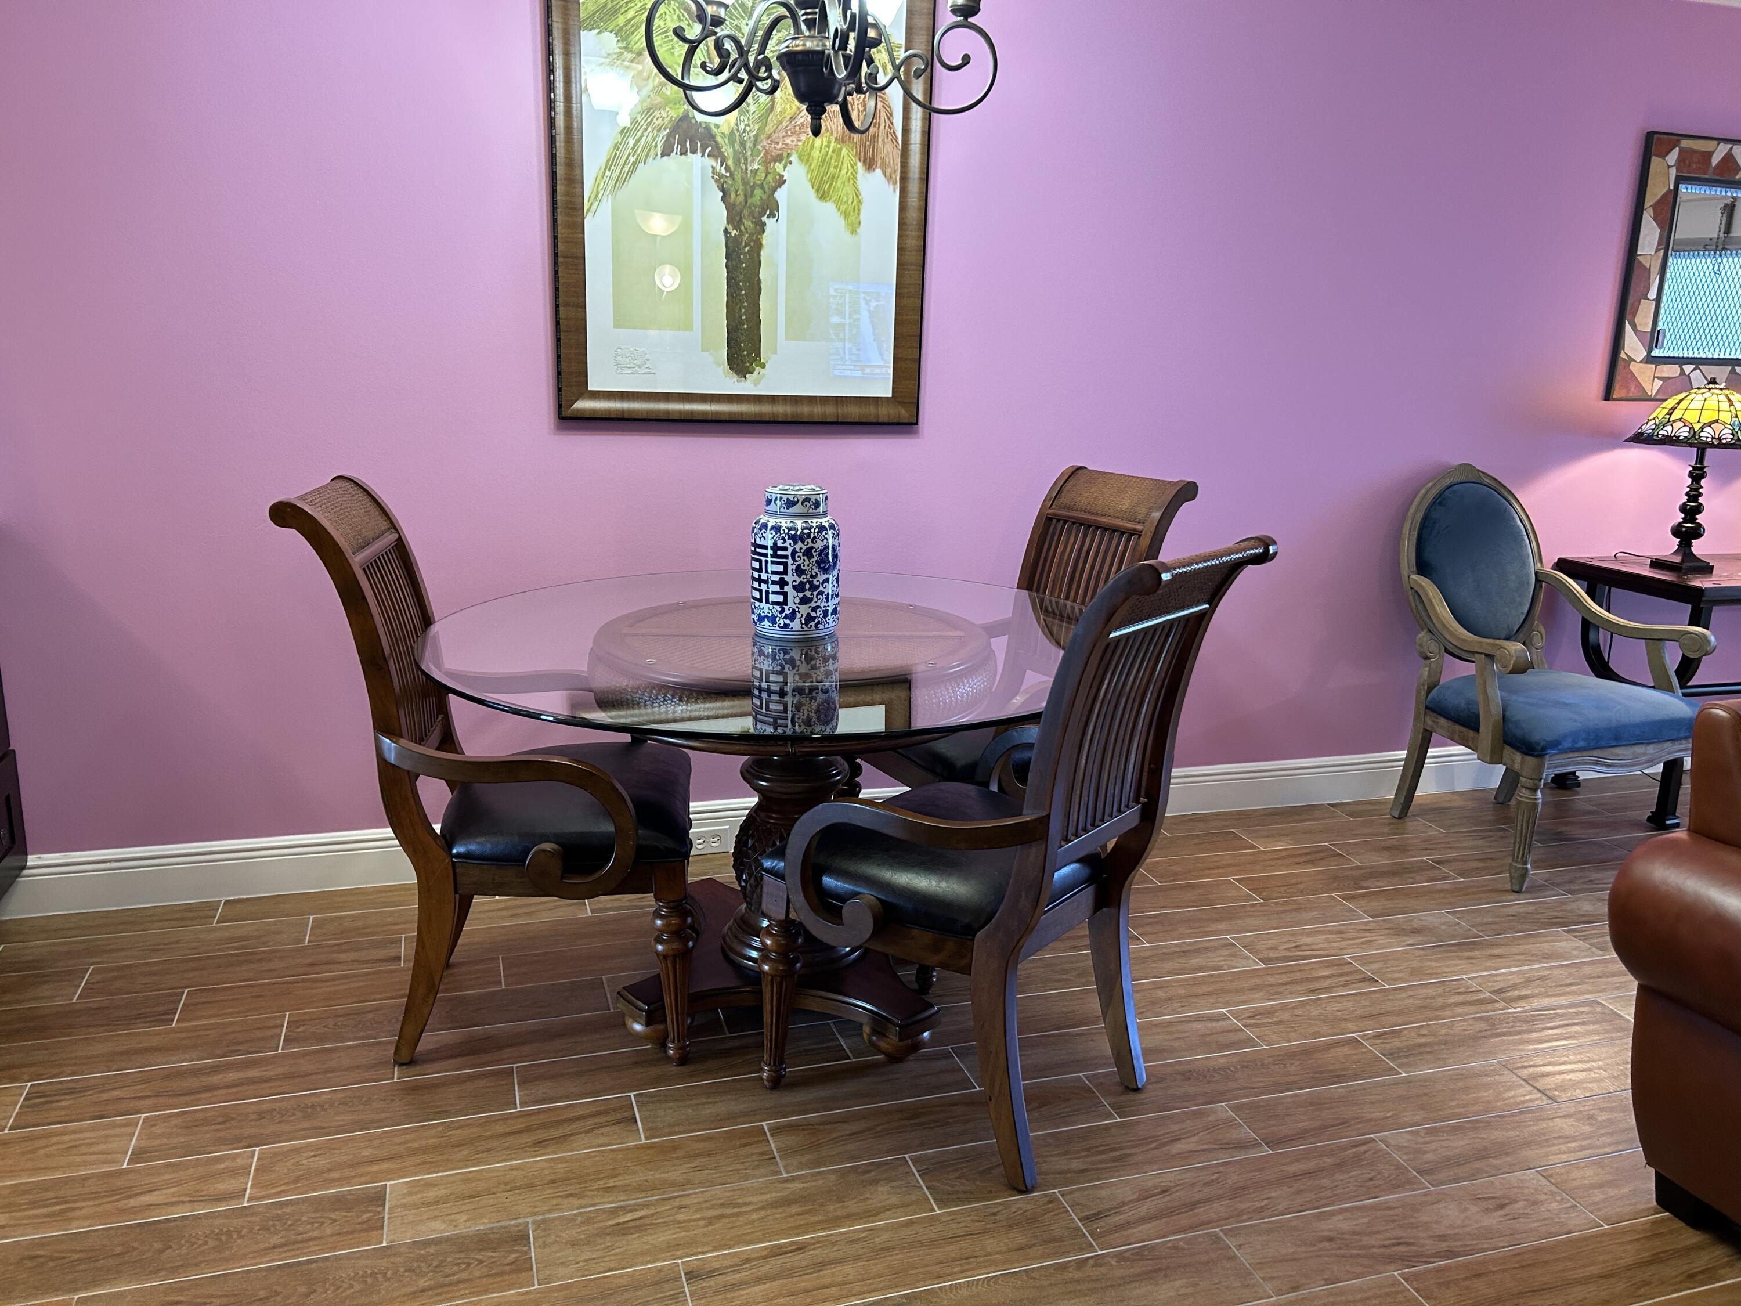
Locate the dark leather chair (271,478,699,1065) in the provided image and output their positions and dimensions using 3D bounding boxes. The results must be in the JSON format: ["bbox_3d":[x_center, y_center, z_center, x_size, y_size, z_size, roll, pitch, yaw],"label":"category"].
[{"bbox_3d":[-0.695,0.203,2.514,0.695,1.042,0.575,0,13,-9],"label":"dark leather chair"}]

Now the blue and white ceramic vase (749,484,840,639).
[{"bbox_3d":[-0.140,-0.179,2.511,0.176,0.272,0.176,2,13,0],"label":"blue and white ceramic vase"}]

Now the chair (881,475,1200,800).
[{"bbox_3d":[0.336,0.093,3.120,0.695,1.042,0.575,-6,15,-30],"label":"chair"}]

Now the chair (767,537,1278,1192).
[{"bbox_3d":[0.238,0.295,2.256,0.695,1.042,0.575,12,17,36],"label":"chair"}]

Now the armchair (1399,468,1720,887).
[{"bbox_3d":[1.860,0.024,3.647,0.700,1.030,0.665,-3,14,-21],"label":"armchair"}]

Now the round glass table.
[{"bbox_3d":[-0.172,0.334,2.612,1.365,0.775,1.365,2,13,0],"label":"round glass table"}]

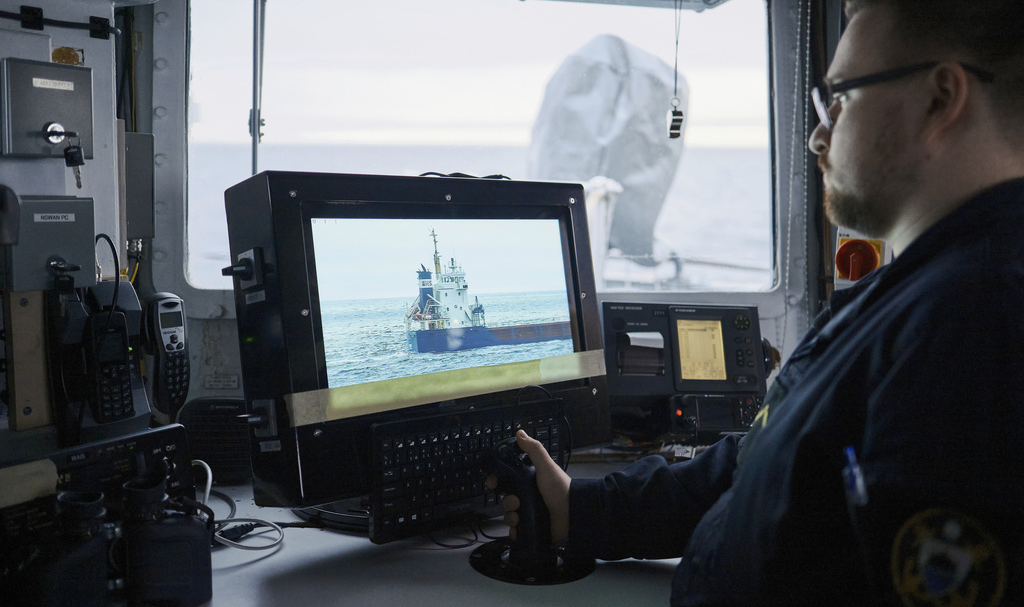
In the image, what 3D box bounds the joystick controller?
[{"bbox_3d":[0.023,0.213,1.086,0.137,0.141,0.137,6,11,33],"label":"joystick controller"}]

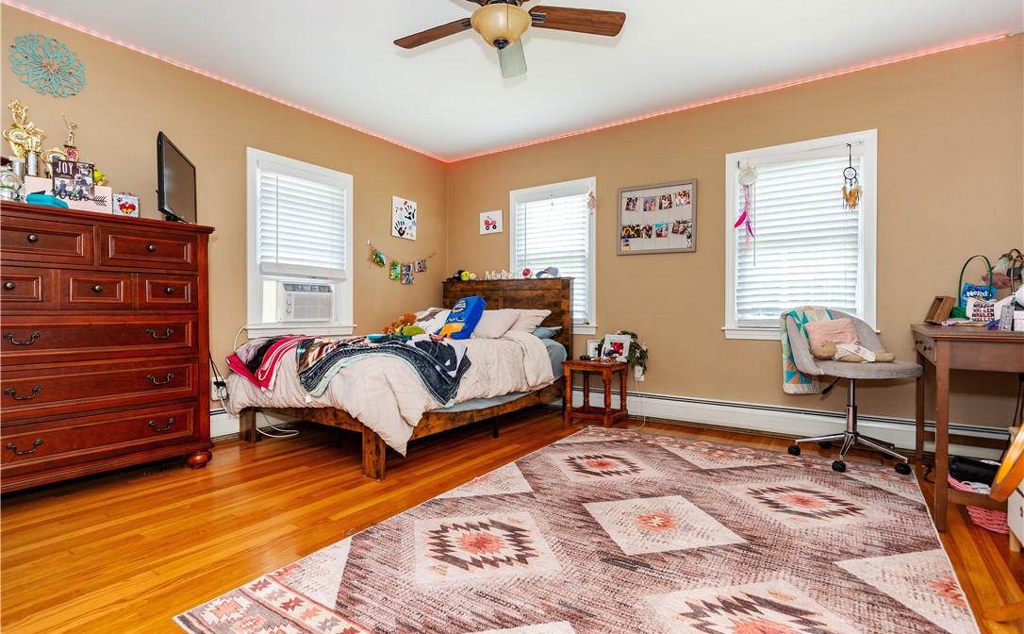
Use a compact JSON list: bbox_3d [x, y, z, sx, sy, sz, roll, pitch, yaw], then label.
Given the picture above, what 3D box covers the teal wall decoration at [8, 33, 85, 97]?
[{"bbox_3d":[-2.356,-1.271,2.459,0.030,0.283,0.291,1,2,34],"label":"teal wall decoration"}]

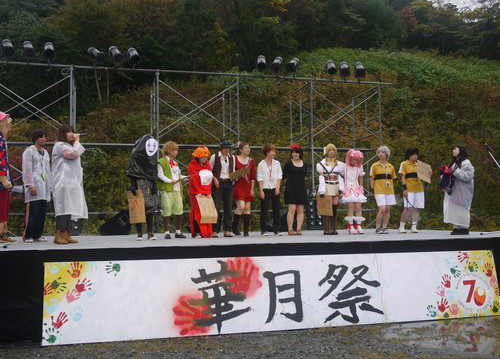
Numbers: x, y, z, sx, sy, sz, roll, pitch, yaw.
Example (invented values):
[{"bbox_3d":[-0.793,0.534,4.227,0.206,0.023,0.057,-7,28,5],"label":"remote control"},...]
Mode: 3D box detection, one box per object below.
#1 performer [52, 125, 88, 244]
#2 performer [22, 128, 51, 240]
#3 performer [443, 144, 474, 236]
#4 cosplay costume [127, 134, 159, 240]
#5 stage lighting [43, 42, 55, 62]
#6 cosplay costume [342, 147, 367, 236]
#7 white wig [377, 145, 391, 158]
[{"bbox_3d":[-2.565,0.165,8.276,0.460,1.490,0.500,-1,-3,7],"label":"performer"},{"bbox_3d":[-3.303,0.201,8.950,0.300,1.533,0.410,-3,-4,38],"label":"performer"},{"bbox_3d":[3.645,0.184,10.100,0.420,1.573,0.450,0,-3,-12],"label":"performer"},{"bbox_3d":[-1.726,0.129,9.300,0.460,1.706,0.360,1,-4,-30],"label":"cosplay costume"},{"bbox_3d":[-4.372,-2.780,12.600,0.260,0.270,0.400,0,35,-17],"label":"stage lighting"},{"bbox_3d":[1.913,0.225,10.600,0.450,1.569,0.340,-1,-3,10],"label":"cosplay costume"},{"bbox_3d":[2.461,-0.502,10.650,0.250,0.267,0.260,-2,-4,28],"label":"white wig"}]

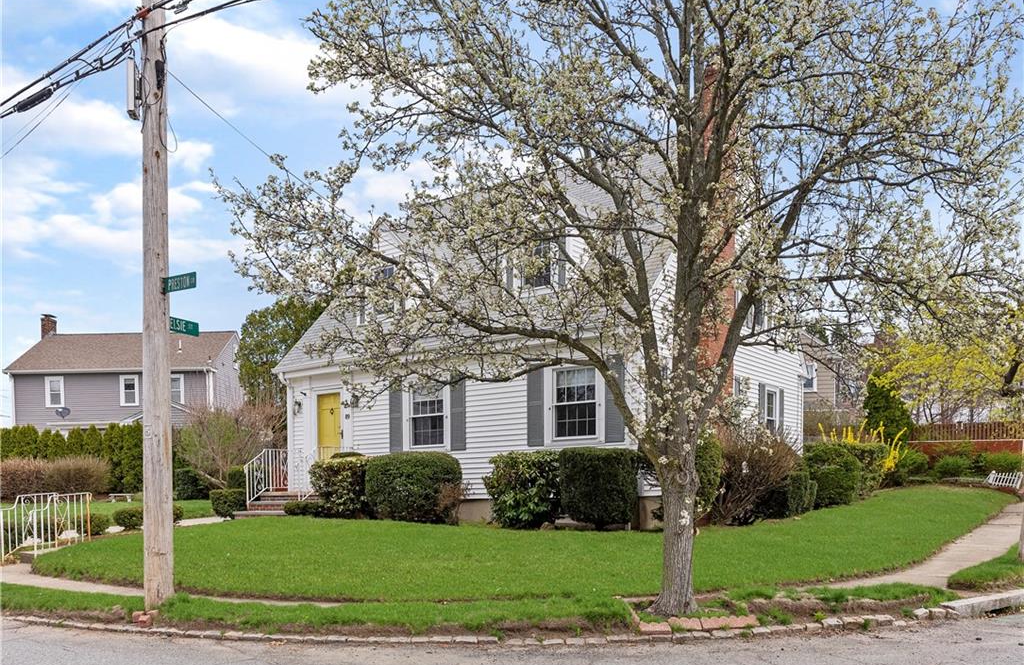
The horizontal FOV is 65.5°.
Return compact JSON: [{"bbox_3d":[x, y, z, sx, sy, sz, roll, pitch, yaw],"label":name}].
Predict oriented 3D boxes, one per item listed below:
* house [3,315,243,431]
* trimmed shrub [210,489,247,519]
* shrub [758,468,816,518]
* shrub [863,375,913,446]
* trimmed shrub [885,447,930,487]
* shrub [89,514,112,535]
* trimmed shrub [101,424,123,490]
[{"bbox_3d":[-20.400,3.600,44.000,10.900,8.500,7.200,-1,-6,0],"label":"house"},{"bbox_3d":[-6.193,3.757,17.400,0.740,0.650,0.680,-5,-7,34],"label":"trimmed shrub"},{"bbox_3d":[5.790,3.396,16.800,1.200,1.100,1.150,-6,-9,37],"label":"shrub"},{"bbox_3d":[12.257,2.873,26.000,1.750,3.100,1.700,-4,-8,25],"label":"shrub"},{"bbox_3d":[11.123,3.797,22.400,1.300,1.100,1.200,-6,-9,37],"label":"trimmed shrub"},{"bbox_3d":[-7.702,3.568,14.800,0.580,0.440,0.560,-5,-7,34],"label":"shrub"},{"bbox_3d":[-17.599,5.493,35.000,1.000,2.900,1.000,-1,-6,0],"label":"trimmed shrub"}]

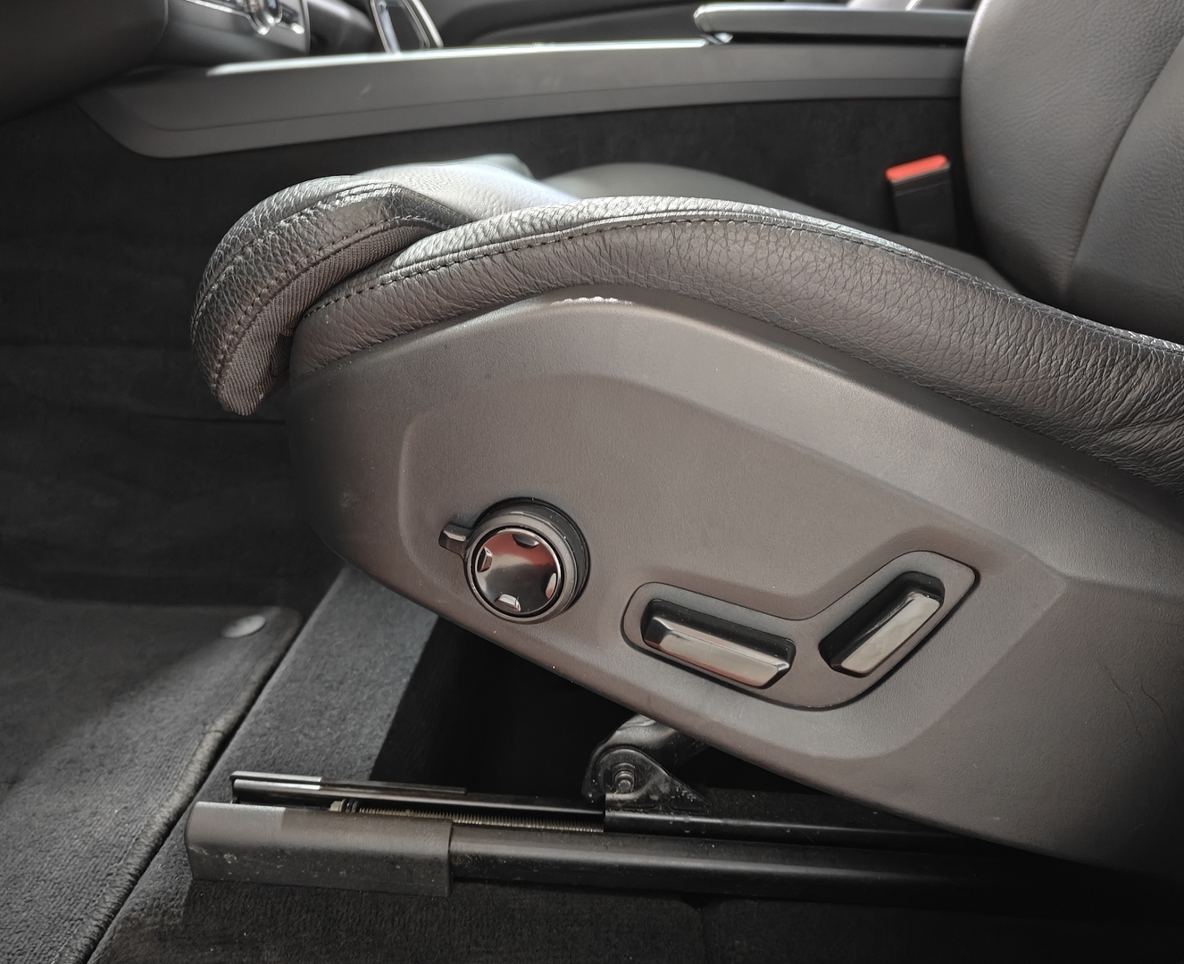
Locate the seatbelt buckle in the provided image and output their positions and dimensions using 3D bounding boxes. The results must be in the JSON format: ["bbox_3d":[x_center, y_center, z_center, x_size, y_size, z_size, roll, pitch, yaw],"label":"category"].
[{"bbox_3d":[0.294,-0.239,0.793,0.050,0.082,0.028,-11,36,14],"label":"seatbelt buckle"}]

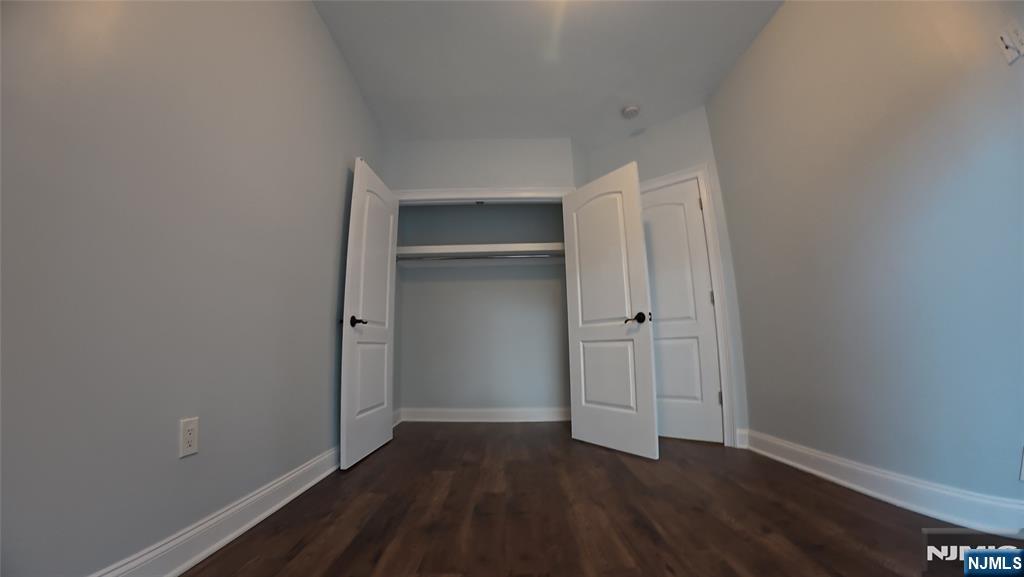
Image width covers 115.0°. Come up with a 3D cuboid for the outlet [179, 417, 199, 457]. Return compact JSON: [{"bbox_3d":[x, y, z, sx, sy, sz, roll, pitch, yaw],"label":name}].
[{"bbox_3d":[-1.122,0.519,1.135,0.010,0.117,0.071,-1,-8,2],"label":"outlet"}]

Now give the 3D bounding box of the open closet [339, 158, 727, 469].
[{"bbox_3d":[-0.028,0.148,2.687,2.040,2.110,1.170,-1,-8,2],"label":"open closet"}]

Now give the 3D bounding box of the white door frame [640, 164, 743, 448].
[{"bbox_3d":[1.217,0.133,2.707,0.930,2.110,0.120,-7,-10,35],"label":"white door frame"}]

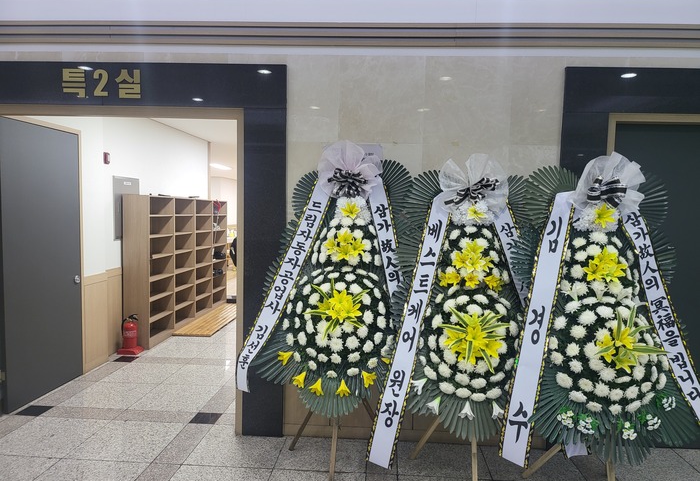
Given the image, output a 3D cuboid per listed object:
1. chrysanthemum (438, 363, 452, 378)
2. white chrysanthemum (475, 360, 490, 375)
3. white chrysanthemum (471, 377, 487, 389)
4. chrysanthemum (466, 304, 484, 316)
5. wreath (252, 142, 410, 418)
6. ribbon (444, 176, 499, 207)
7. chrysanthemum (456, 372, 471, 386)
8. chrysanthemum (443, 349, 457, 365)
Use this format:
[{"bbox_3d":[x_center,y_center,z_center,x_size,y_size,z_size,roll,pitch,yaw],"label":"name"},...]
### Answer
[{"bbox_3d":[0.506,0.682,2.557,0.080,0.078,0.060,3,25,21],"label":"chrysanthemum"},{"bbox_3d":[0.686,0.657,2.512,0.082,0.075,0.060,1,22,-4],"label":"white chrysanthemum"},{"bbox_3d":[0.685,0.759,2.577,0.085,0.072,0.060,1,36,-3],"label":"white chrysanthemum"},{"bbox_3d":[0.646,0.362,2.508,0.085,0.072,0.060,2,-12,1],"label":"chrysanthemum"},{"bbox_3d":[-0.102,0.228,2.837,0.941,1.607,0.420,2,3,3],"label":"wreath"},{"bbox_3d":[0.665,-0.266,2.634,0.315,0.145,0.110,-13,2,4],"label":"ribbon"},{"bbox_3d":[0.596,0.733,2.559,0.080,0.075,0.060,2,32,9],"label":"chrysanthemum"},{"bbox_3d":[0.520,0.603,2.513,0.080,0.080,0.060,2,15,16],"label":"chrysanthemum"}]

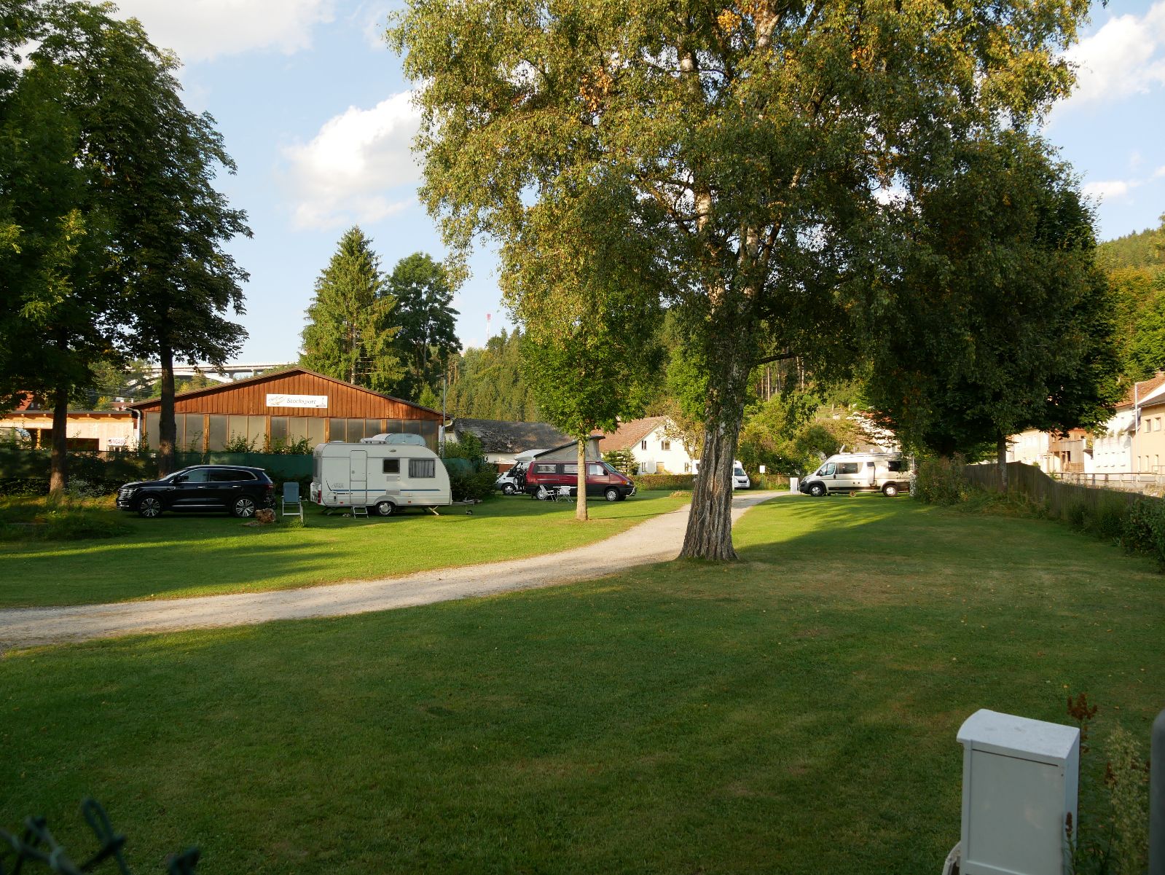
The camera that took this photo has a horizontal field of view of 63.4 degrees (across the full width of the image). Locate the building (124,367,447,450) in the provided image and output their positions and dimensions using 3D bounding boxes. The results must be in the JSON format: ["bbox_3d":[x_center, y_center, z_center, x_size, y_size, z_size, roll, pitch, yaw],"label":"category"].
[{"bbox_3d":[-18.725,0.459,58.588,15.200,6.700,25.000,1,-3,-22],"label":"building"}]

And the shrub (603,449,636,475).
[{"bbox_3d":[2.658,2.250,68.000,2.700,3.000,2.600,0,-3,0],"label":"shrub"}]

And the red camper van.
[{"bbox_3d":[-0.120,1.966,44.649,5.150,2.100,1.850,-1,-3,11],"label":"red camper van"}]

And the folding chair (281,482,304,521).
[{"bbox_3d":[-8.529,1.904,27.726,0.620,1.140,0.680,1,-3,-17],"label":"folding chair"}]

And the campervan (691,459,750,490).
[{"bbox_3d":[13.230,3.537,89.064,2.200,2.750,6.400,1,-3,-26],"label":"campervan"}]

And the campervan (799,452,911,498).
[{"bbox_3d":[15.500,2.122,53.860,6.050,2.600,2.060,-1,-3,15],"label":"campervan"}]

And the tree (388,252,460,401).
[{"bbox_3d":[-14.907,-6.164,88.516,7.500,22.300,7.500,0,-3,0],"label":"tree"}]

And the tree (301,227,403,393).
[{"bbox_3d":[-19.575,-6.634,80.520,8.200,22.200,8.200,0,-3,0],"label":"tree"}]

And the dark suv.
[{"bbox_3d":[-12.150,1.729,29.789,4.670,1.680,1.860,1,-3,-25],"label":"dark suv"}]

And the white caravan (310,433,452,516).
[{"bbox_3d":[-7.090,1.417,33.543,4.550,2.650,2.200,1,-3,-23],"label":"white caravan"}]

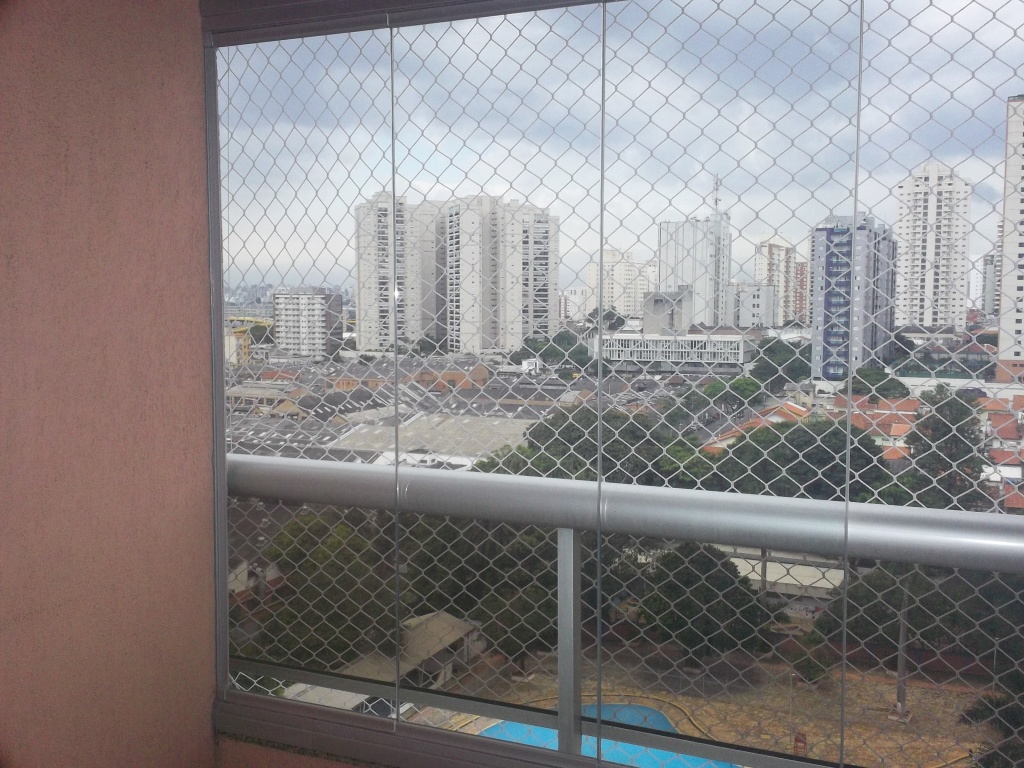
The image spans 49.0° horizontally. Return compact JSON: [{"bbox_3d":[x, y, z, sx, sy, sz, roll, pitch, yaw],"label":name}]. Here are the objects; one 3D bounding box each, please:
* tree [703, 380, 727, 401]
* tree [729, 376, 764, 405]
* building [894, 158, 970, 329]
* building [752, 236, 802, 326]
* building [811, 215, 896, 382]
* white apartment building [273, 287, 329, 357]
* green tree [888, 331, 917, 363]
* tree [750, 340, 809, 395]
[{"bbox_3d":[47.200,1.840,262.000,5.500,5.200,5.500,1,5,10],"label":"tree"},{"bbox_3d":[53.810,1.880,258.000,8.000,7.300,8.000,1,5,12],"label":"tree"},{"bbox_3d":[183.100,-58.220,490.000,29.500,72.000,21.000,2,5,24],"label":"building"},{"bbox_3d":[147.570,-56.090,628.000,18.000,52.000,36.000,2,5,24],"label":"building"},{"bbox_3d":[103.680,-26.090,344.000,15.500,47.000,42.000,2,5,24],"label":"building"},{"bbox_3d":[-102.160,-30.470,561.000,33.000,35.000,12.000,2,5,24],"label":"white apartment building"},{"bbox_3d":[133.560,-12.590,385.000,9.400,10.600,9.000,2,5,19],"label":"green tree"},{"bbox_3d":[73.640,-5.000,308.000,15.800,14.800,14.000,1,5,13],"label":"tree"}]

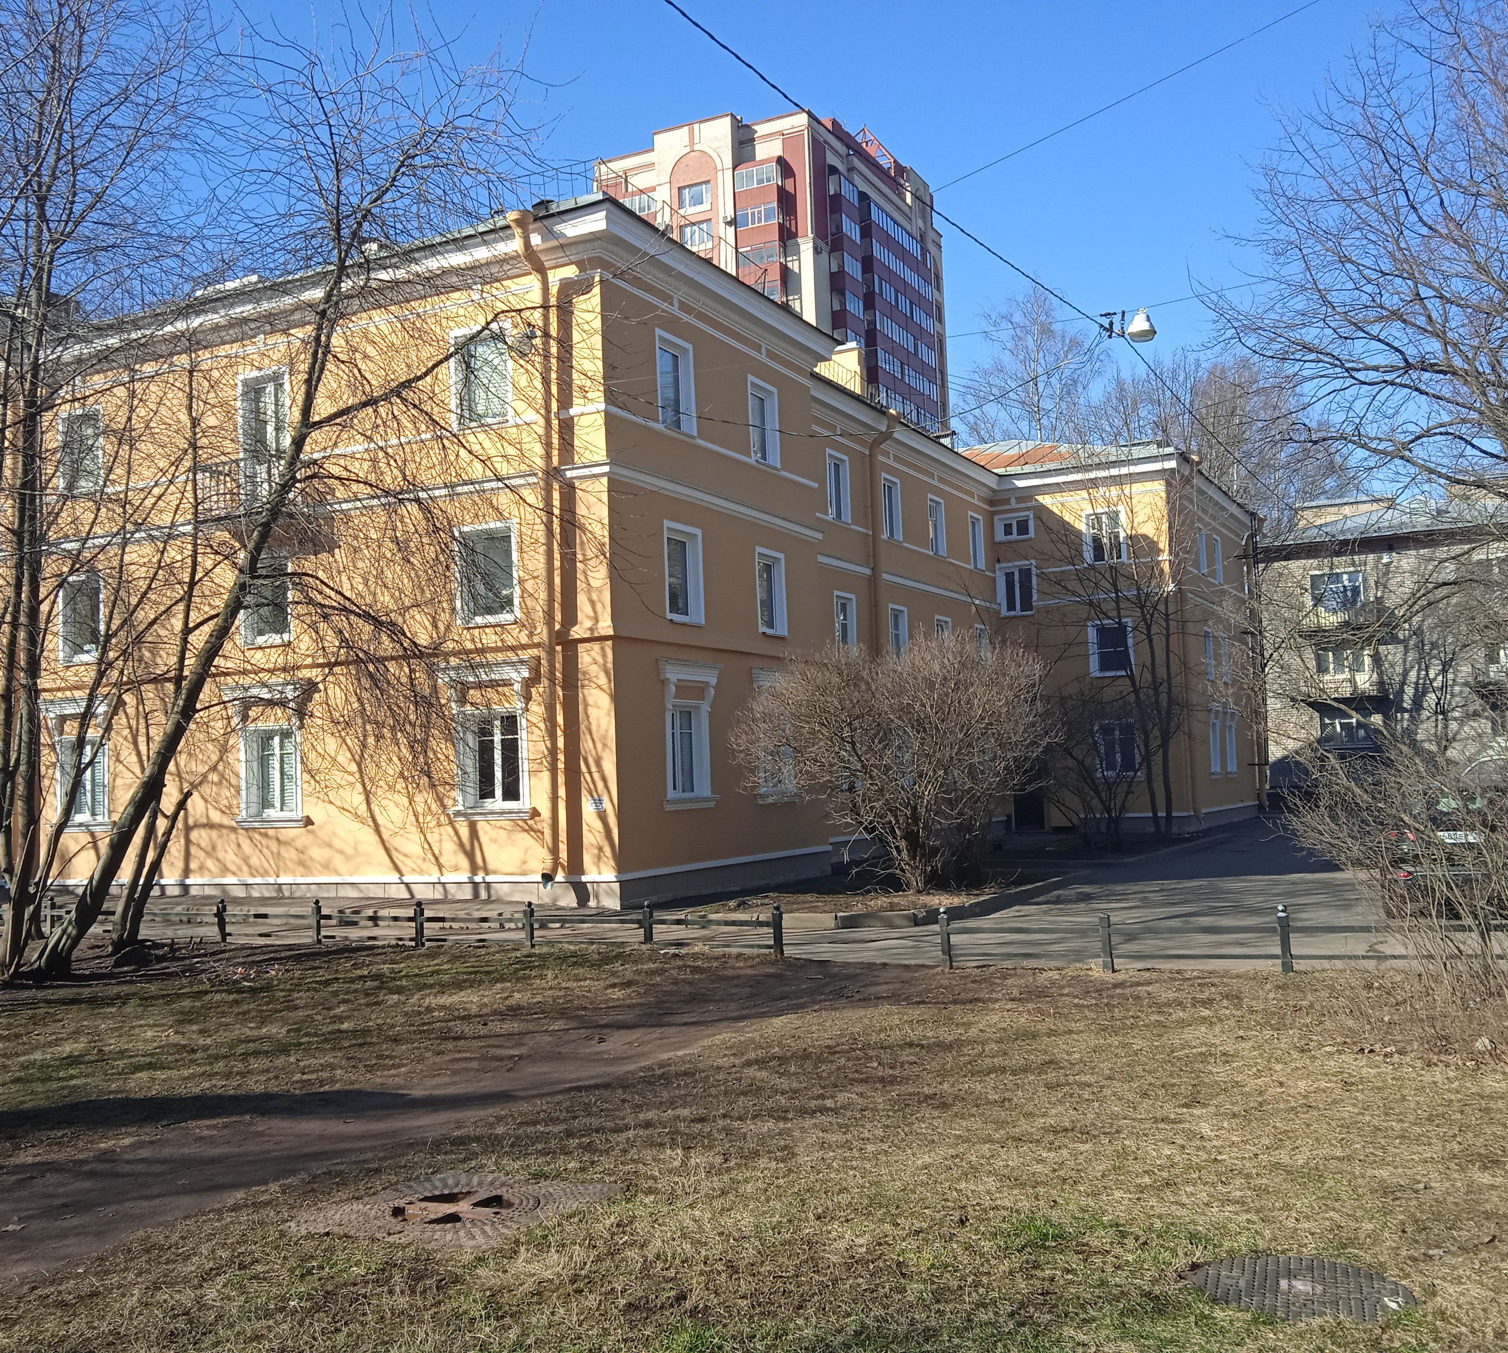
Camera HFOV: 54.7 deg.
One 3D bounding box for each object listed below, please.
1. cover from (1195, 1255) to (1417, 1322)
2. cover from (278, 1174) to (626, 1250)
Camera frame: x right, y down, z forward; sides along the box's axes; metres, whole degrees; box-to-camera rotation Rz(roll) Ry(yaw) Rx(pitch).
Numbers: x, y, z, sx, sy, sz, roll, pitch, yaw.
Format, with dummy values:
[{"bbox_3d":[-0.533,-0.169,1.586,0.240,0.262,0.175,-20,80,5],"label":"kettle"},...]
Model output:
[{"bbox_3d":[1.652,1.881,4.420,0.635,0.050,0.635,-4,-4,27],"label":"cover"},{"bbox_3d":[-1.168,2.068,5.607,1.000,0.050,1.000,-4,-4,27],"label":"cover"}]

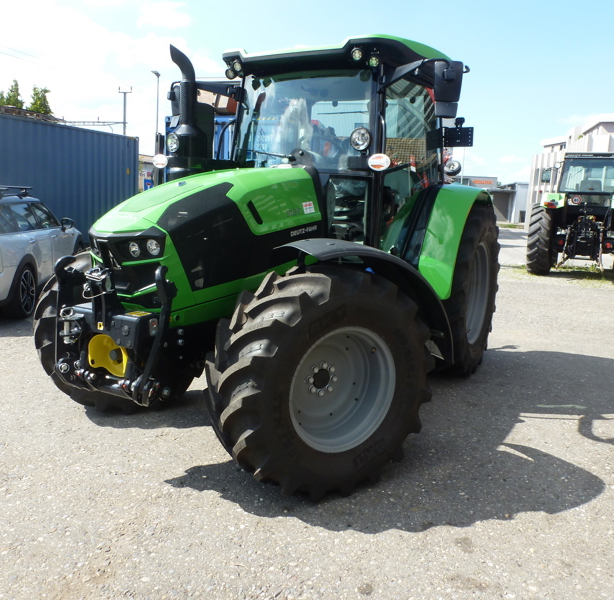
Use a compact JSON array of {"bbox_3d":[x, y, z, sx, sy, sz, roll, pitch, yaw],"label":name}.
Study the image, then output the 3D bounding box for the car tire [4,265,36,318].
[{"bbox_3d":[-3.401,-0.095,6.550,0.225,0.635,0.640,2,9,-7],"label":"car tire"}]

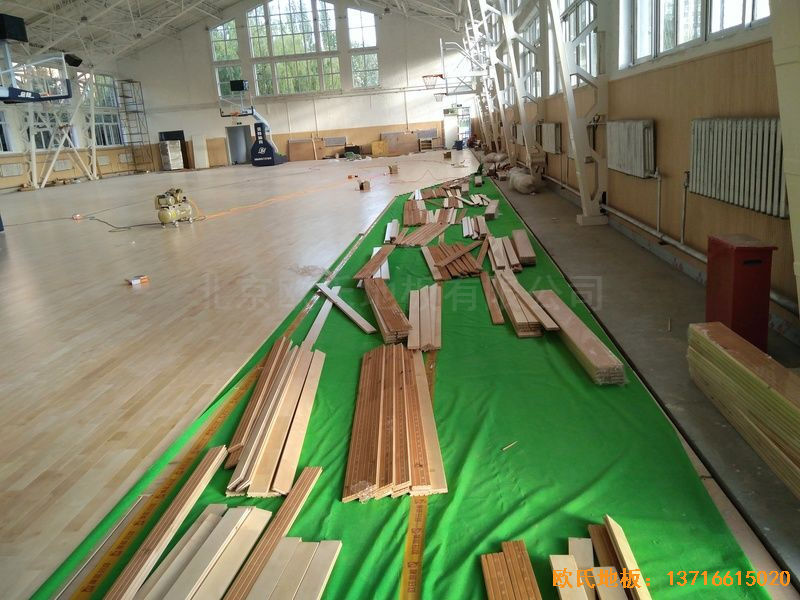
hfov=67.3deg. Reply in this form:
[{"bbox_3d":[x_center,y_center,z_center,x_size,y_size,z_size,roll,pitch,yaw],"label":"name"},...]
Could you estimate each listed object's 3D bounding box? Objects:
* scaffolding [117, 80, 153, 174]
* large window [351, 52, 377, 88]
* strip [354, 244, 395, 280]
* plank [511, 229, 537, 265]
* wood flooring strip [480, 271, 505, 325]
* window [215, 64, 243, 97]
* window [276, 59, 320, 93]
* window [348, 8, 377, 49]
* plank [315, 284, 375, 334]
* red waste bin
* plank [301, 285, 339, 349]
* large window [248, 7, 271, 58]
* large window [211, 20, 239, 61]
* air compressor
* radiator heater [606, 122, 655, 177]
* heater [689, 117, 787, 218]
[{"bbox_3d":[-16.815,-11.024,38.281,0.980,5.600,1.300,-2,16,6],"label":"scaffolding"},{"bbox_3d":[-2.122,-14.258,37.382,1.661,2.021,0.150,-3,16,6],"label":"large window"},{"bbox_3d":[-0.249,-0.432,6.700,0.182,0.030,1.669,-2,16,9],"label":"strip"},{"bbox_3d":[1.562,-0.688,7.636,0.165,0.096,1.790,-2,16,8],"label":"plank"},{"bbox_3d":[0.778,-0.044,5.149,0.072,0.022,1.602,-3,16,5],"label":"wood flooring strip"},{"bbox_3d":[-10.717,-13.964,38.196,1.609,1.902,0.150,-3,16,6],"label":"window"},{"bbox_3d":[-6.372,-14.067,37.798,2.715,1.892,0.150,-3,16,6],"label":"window"},{"bbox_3d":[-2.301,-16.648,36.854,1.620,2.300,0.150,-2,16,6],"label":"window"},{"bbox_3d":[-0.490,0.047,5.139,0.073,0.024,1.701,-10,17,-18],"label":"plank"},{"bbox_3d":[2.061,0.012,3.674,0.235,0.761,0.359,-3,16,6],"label":"red waste bin"},{"bbox_3d":[-0.629,0.119,4.977,0.082,0.022,1.700,-4,16,3],"label":"plank"},{"bbox_3d":[-9.299,-17.644,39.680,1.210,3.155,0.150,-3,16,6],"label":"large window"},{"bbox_3d":[-10.942,-16.199,37.564,1.664,2.281,0.150,-3,16,6],"label":"large window"},{"bbox_3d":[-4.483,-1.849,11.994,0.370,0.710,0.720,0,16,14],"label":"air compressor"},{"bbox_3d":[2.883,-1.934,7.589,0.120,0.620,1.690,-2,16,6],"label":"radiator heater"},{"bbox_3d":[2.487,-1.006,4.364,0.120,0.603,1.610,-3,16,6],"label":"heater"}]

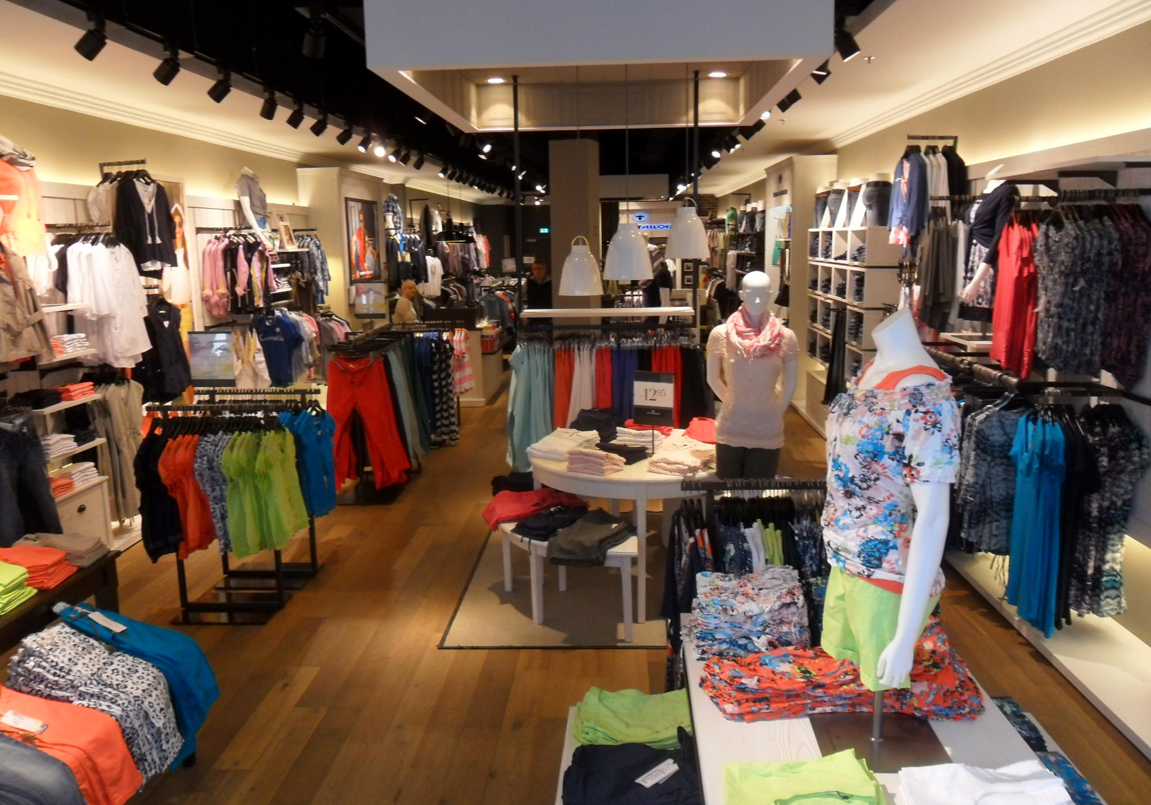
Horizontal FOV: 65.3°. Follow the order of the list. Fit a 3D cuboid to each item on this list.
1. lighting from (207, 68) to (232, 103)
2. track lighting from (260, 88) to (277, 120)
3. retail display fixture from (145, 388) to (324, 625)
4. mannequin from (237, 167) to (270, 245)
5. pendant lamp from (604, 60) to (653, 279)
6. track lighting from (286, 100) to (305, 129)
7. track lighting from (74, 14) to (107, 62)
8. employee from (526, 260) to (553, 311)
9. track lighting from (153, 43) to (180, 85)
[{"bbox_3d":[-2.441,-2.175,6.161,0.165,0.230,0.105,4,12,26],"label":"lighting"},{"bbox_3d":[-2.400,-2.330,7.016,0.135,0.235,0.105,2,11,18],"label":"track lighting"},{"bbox_3d":[-1.925,0.545,5.246,0.790,1.180,0.900,-1,10,3],"label":"retail display fixture"},{"bbox_3d":[-3.212,-1.930,8.997,0.340,0.830,0.370,0,10,6],"label":"mannequin"},{"bbox_3d":[0.266,-1.176,4.575,0.258,1.090,0.258,-1,10,3],"label":"pendant lamp"},{"bbox_3d":[-2.372,-2.440,7.602,0.165,0.230,0.105,5,12,32],"label":"track lighting"},{"bbox_3d":[-2.513,-1.887,4.651,0.165,0.230,0.105,4,12,26],"label":"track lighting"},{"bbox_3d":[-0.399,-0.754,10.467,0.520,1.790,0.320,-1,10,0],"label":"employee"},{"bbox_3d":[-2.476,-2.048,5.438,0.165,0.230,0.105,5,12,29],"label":"track lighting"}]

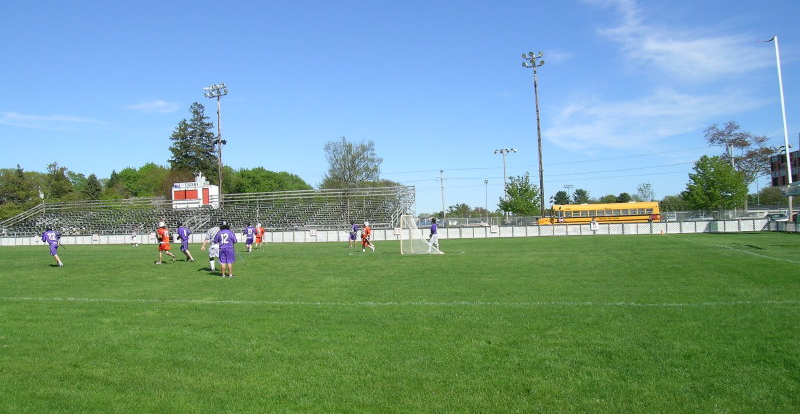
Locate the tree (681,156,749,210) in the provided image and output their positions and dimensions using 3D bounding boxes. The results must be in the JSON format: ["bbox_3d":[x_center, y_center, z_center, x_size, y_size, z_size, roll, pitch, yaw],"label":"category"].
[{"bbox_3d":[37.900,-1.800,77.500,7.900,8.500,7.500,-3,-1,26],"label":"tree"}]

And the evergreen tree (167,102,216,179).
[{"bbox_3d":[-33.000,-5.600,105.000,8.600,22.500,8.200,-2,-1,-17],"label":"evergreen tree"}]

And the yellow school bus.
[{"bbox_3d":[18.000,1.200,59.500,10.900,3.100,2.500,-2,-1,2],"label":"yellow school bus"}]

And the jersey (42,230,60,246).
[{"bbox_3d":[-15.350,1.330,28.500,0.720,0.660,0.450,-1,-2,-30],"label":"jersey"}]

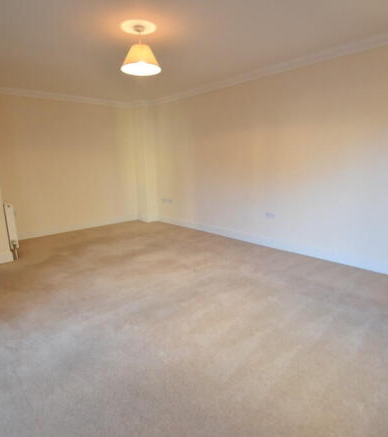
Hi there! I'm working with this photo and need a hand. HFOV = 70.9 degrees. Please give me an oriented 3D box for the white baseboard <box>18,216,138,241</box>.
[{"bbox_3d":[-2.065,0.141,5.119,2.300,0.145,0.020,-12,16,-42],"label":"white baseboard"}]

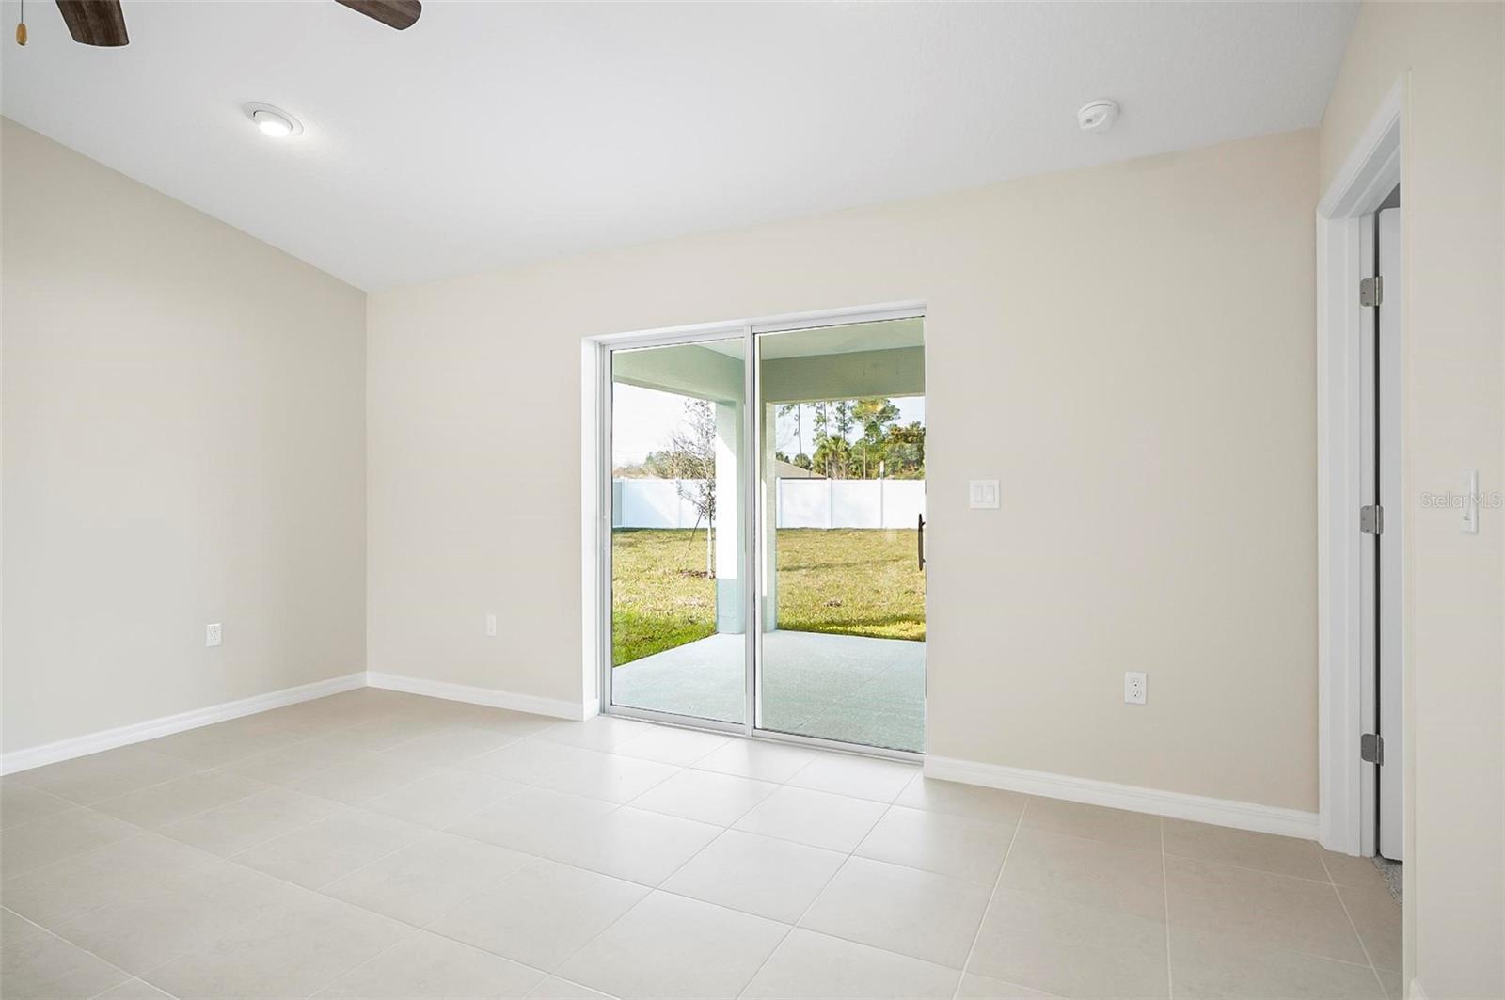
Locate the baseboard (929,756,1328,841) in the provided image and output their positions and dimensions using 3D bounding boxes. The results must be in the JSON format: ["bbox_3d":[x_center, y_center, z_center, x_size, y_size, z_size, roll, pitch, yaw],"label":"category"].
[{"bbox_3d":[1.317,1.106,2.836,1.330,0.093,0.016,0,0,27],"label":"baseboard"}]

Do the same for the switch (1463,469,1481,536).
[{"bbox_3d":[1.336,0.002,1.396,0.012,0.116,0.070,0,0,27],"label":"switch"}]

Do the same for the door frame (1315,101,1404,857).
[{"bbox_3d":[1.747,0.095,2.075,0.140,2.115,0.955,0,0,27],"label":"door frame"}]

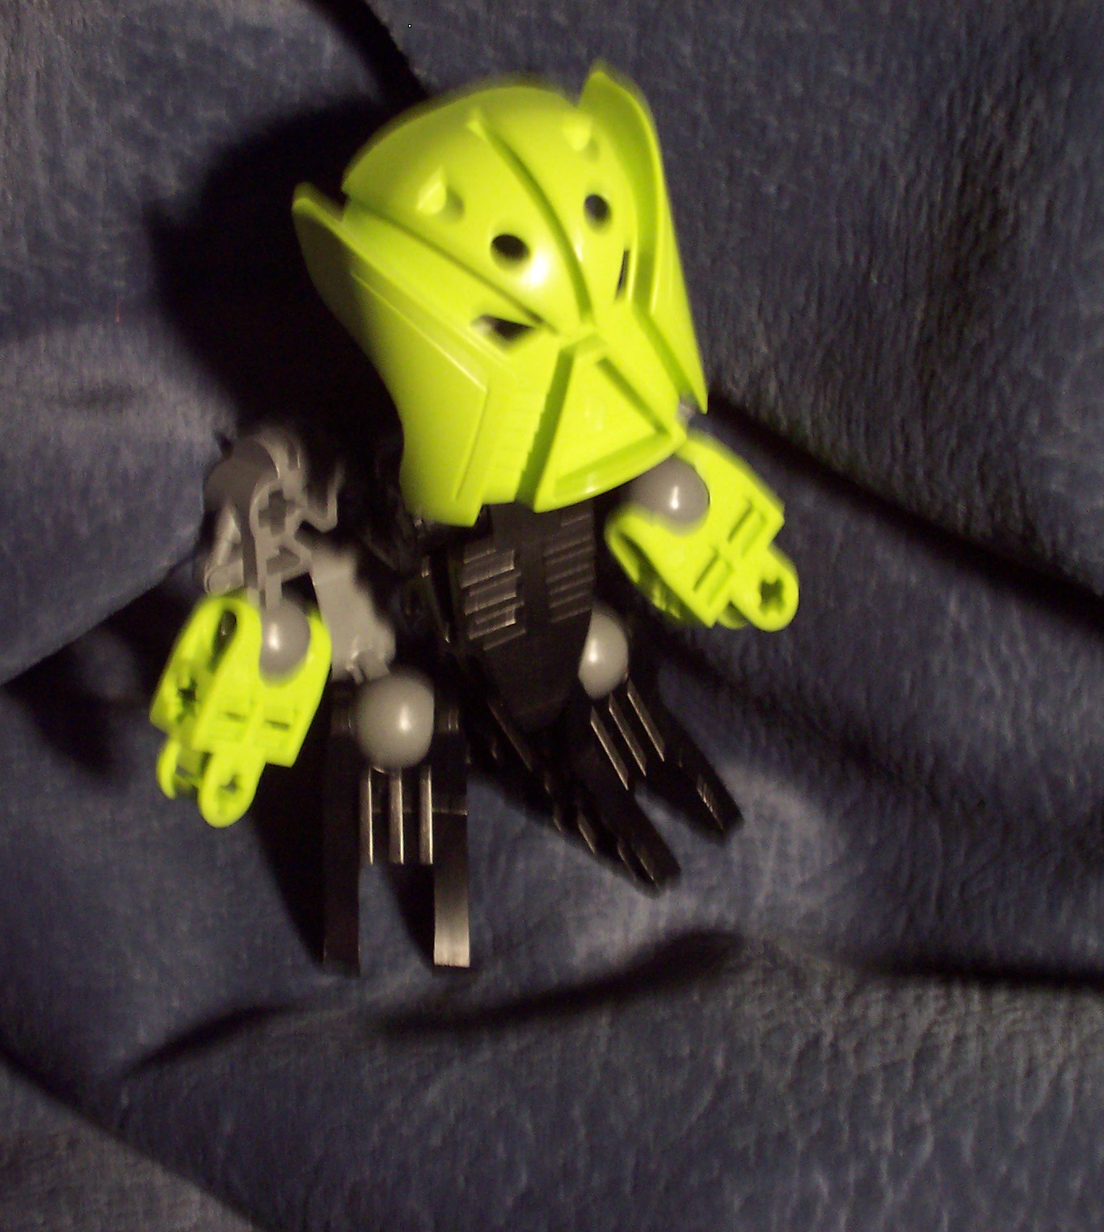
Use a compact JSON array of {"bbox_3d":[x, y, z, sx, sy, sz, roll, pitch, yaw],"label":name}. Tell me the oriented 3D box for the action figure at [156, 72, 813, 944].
[{"bbox_3d":[-0.012,-0.013,0.299,0.072,0.090,0.059,-15,42,-17],"label":"action figure"}]

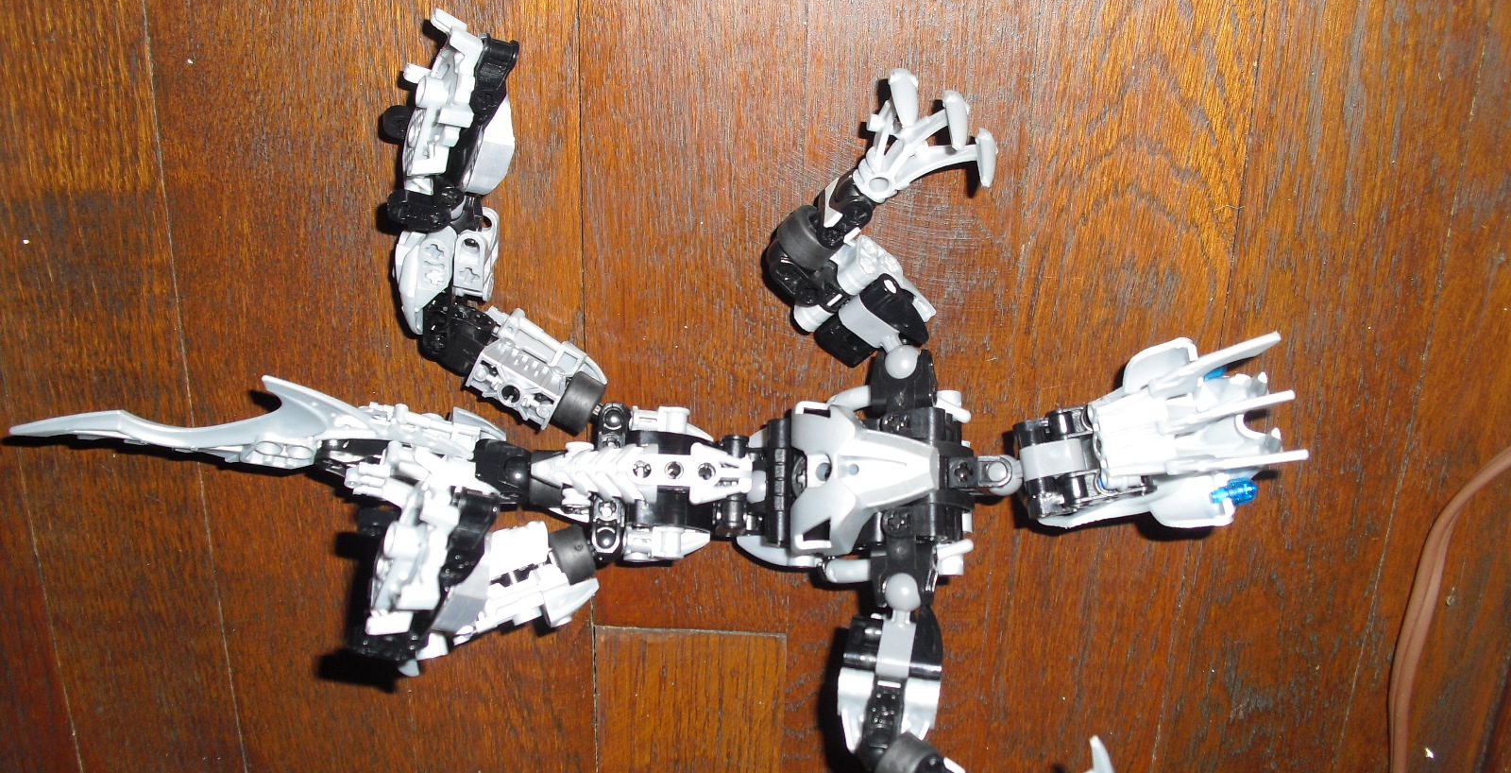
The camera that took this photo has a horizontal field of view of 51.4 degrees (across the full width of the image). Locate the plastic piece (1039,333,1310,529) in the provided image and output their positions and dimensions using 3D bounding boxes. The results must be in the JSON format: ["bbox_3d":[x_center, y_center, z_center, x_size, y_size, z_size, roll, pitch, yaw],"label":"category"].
[{"bbox_3d":[0.104,0.012,0.396,0.065,0.032,0.044,-9,76,-2],"label":"plastic piece"}]

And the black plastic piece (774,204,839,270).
[{"bbox_3d":[0.013,-0.038,0.401,0.009,0.014,0.014,-43,90,16],"label":"black plastic piece"}]

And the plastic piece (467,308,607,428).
[{"bbox_3d":[-0.055,-0.004,0.399,0.034,0.019,0.021,28,113,0],"label":"plastic piece"}]

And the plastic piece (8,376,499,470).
[{"bbox_3d":[-0.132,0.010,0.409,0.127,0.017,0.019,2,114,7],"label":"plastic piece"}]

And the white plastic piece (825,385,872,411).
[{"bbox_3d":[0.024,0.003,0.399,0.011,0.006,0.006,-5,76,-1],"label":"white plastic piece"}]

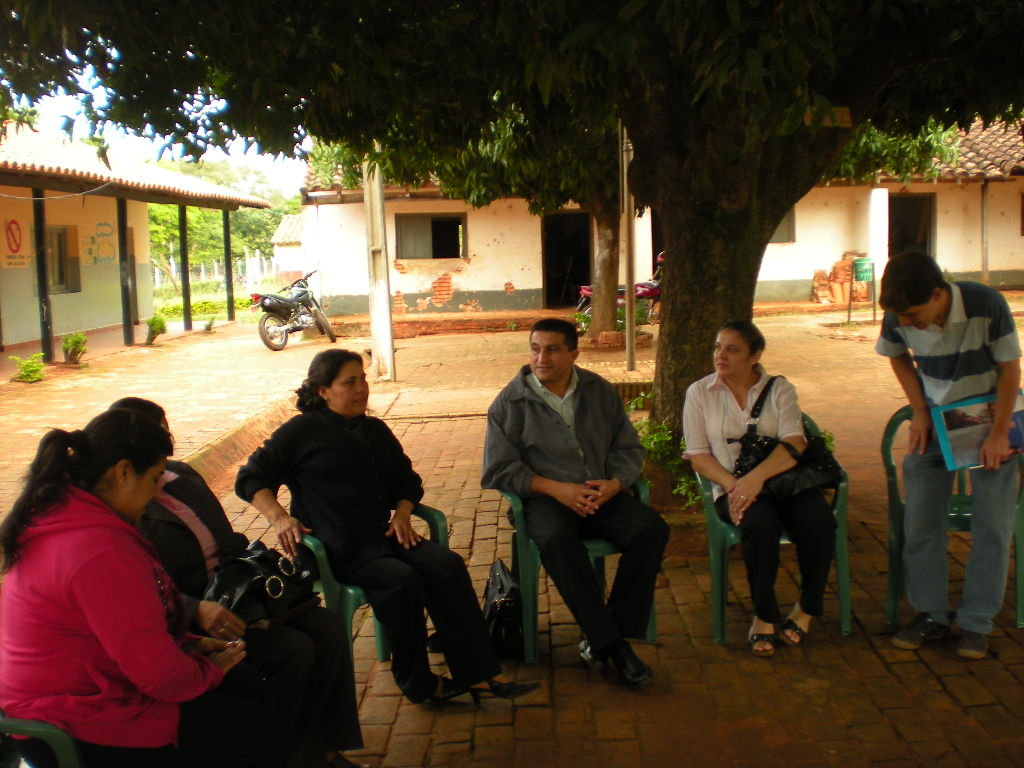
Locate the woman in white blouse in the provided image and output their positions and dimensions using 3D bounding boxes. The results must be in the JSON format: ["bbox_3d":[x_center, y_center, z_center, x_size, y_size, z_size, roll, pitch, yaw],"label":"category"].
[{"bbox_3d":[0.981,0.390,4.562,0.580,1.250,0.700,-1,7,6],"label":"woman in white blouse"}]

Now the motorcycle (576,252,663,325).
[{"bbox_3d":[2.059,-1.549,19.259,2.000,1.250,0.750,-2,7,0],"label":"motorcycle"}]

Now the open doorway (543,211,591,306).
[{"bbox_3d":[1.130,-2.591,23.462,0.980,2.010,0.220,-1,7,1],"label":"open doorway"}]

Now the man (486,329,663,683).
[{"bbox_3d":[0.271,0.418,4.361,0.640,1.280,0.860,-3,7,-16],"label":"man"}]

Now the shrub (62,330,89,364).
[{"bbox_3d":[-6.307,-0.543,16.230,0.380,0.480,0.380,-2,7,0],"label":"shrub"}]

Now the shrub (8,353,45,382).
[{"bbox_3d":[-6.068,-0.226,14.033,0.440,0.360,0.400,-2,7,0],"label":"shrub"}]

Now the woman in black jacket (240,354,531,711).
[{"bbox_3d":[-0.446,0.506,4.037,0.720,1.220,0.760,-8,9,-42],"label":"woman in black jacket"}]

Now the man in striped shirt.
[{"bbox_3d":[1.698,0.255,4.347,0.540,1.530,0.500,2,8,28],"label":"man in striped shirt"}]

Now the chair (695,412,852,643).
[{"bbox_3d":[1.066,0.587,4.706,0.580,0.820,0.560,-1,7,1],"label":"chair"}]

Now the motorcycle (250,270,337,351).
[{"bbox_3d":[-3.413,-1.166,17.927,0.760,1.160,1.950,2,8,28],"label":"motorcycle"}]

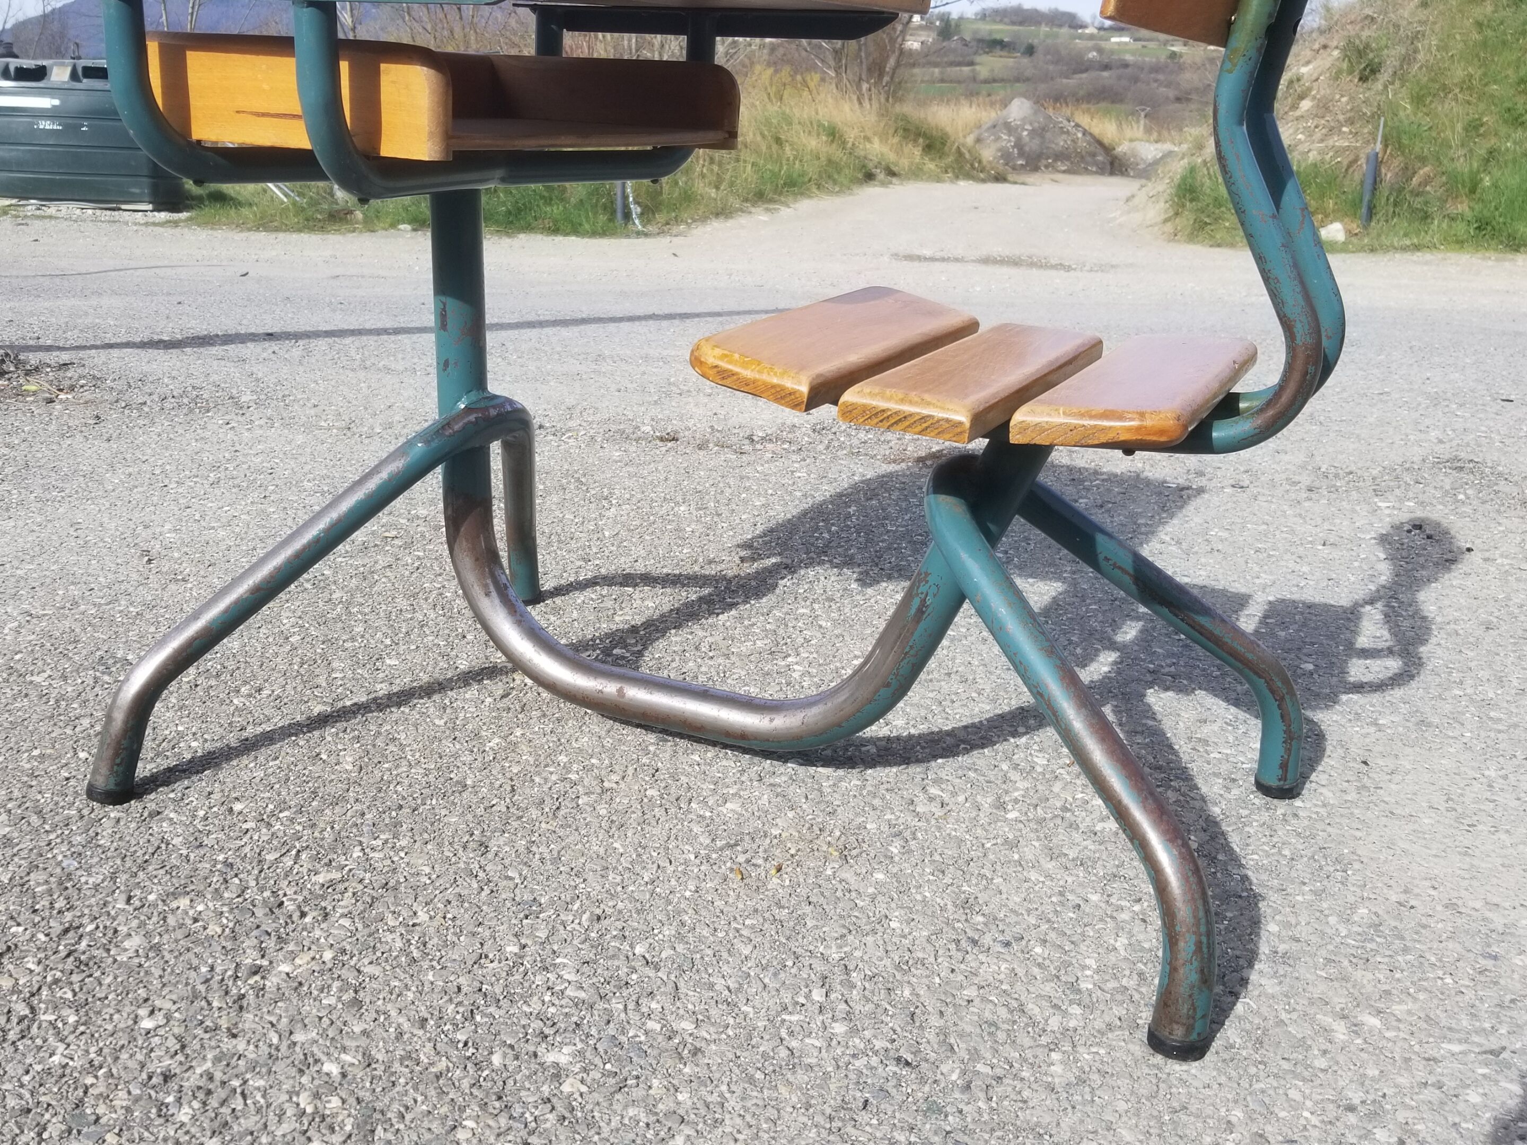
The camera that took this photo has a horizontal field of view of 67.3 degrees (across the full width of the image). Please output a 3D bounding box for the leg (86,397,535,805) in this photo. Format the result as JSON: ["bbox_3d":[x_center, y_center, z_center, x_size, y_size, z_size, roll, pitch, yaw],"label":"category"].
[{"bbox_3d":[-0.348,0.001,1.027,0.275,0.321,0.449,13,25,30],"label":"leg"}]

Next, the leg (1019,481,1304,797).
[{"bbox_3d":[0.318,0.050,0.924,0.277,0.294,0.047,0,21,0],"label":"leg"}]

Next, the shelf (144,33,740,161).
[{"bbox_3d":[-0.229,-0.370,0.892,0.282,0.066,0.344,15,26,26],"label":"shelf"}]

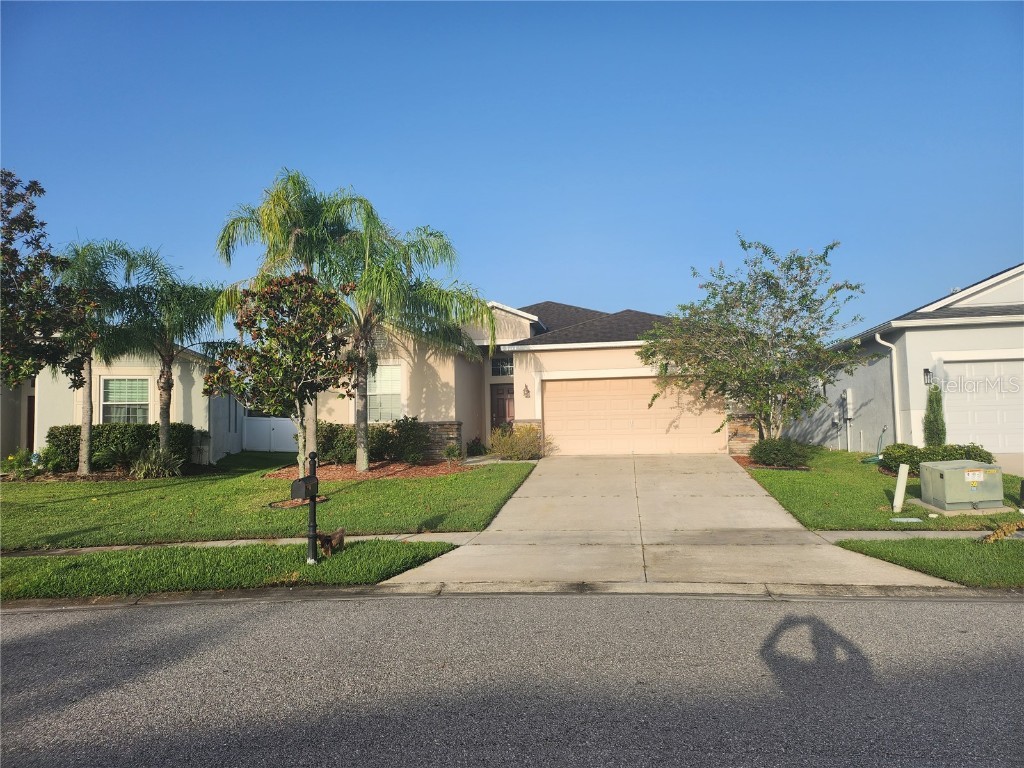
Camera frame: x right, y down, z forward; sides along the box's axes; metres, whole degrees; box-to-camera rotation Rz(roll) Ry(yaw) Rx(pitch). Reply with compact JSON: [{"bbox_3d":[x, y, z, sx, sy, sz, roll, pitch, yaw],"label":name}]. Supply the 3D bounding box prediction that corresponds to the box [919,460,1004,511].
[{"bbox_3d":[7.741,1.744,12.200,0.930,0.730,0.960,-2,-3,11],"label":"box"}]

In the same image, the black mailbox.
[{"bbox_3d":[-2.813,1.420,9.650,0.195,0.270,0.470,-2,-3,8],"label":"black mailbox"}]

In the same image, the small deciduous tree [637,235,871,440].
[{"bbox_3d":[5.918,-0.895,17.400,5.400,5.500,4.900,-2,-3,9],"label":"small deciduous tree"}]

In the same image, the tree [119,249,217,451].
[{"bbox_3d":[-8.660,-0.643,17.900,2.600,5.600,2.500,0,-4,-17],"label":"tree"}]

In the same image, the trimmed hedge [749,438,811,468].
[{"bbox_3d":[6.429,1.664,17.000,1.500,0.740,1.200,-2,-3,9],"label":"trimmed hedge"}]

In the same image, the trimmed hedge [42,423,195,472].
[{"bbox_3d":[-9.976,1.610,18.000,3.700,1.200,1.050,0,-3,-15],"label":"trimmed hedge"}]

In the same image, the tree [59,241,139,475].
[{"bbox_3d":[-10.124,-0.621,17.300,2.200,5.700,2.200,0,-4,-17],"label":"tree"}]

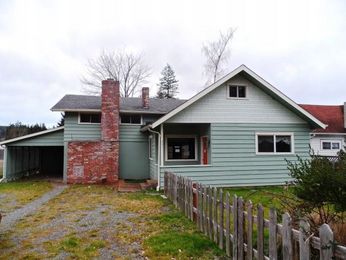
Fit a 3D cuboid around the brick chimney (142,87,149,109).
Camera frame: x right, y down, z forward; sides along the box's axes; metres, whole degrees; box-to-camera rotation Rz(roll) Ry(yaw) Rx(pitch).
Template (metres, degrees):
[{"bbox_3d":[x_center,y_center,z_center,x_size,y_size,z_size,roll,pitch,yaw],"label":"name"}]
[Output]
[{"bbox_3d":[-1.671,-1.910,14.618,0.384,1.302,0.400,1,-3,-13],"label":"brick chimney"}]

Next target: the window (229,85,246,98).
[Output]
[{"bbox_3d":[3.049,-1.832,11.443,0.952,0.690,0.120,1,-3,-13],"label":"window"}]

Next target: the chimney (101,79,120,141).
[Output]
[{"bbox_3d":[-3.515,-1.102,13.597,0.946,3.431,0.700,1,-3,-13],"label":"chimney"}]

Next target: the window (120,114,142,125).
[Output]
[{"bbox_3d":[-2.430,-0.616,14.081,1.267,0.633,0.120,1,-3,-13],"label":"window"}]

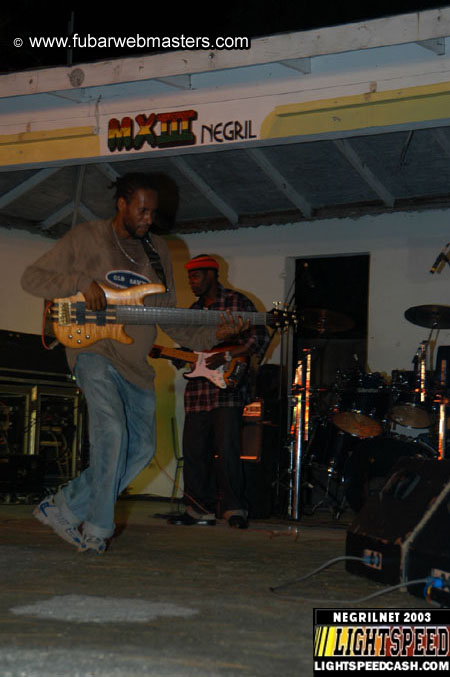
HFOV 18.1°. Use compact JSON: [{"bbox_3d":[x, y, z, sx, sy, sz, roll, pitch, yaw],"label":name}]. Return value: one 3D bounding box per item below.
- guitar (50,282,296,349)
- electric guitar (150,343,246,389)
[{"bbox_3d":[-0.223,-0.092,6.170,1.090,0.310,0.070,1,-11,-7],"label":"guitar"},{"bbox_3d":[-0.314,0.095,8.930,0.980,0.320,0.060,12,-14,8],"label":"electric guitar"}]

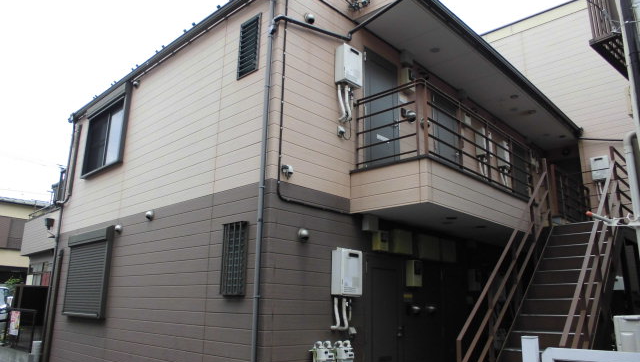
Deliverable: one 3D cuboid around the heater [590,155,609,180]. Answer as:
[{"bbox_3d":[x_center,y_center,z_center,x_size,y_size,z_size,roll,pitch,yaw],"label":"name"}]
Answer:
[{"bbox_3d":[6.085,-0.267,10.391,0.340,0.520,0.160,-13,-20,43],"label":"heater"}]

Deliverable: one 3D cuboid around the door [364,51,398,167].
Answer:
[{"bbox_3d":[0.869,-0.833,6.741,0.080,1.950,0.795,-13,-20,43],"label":"door"}]

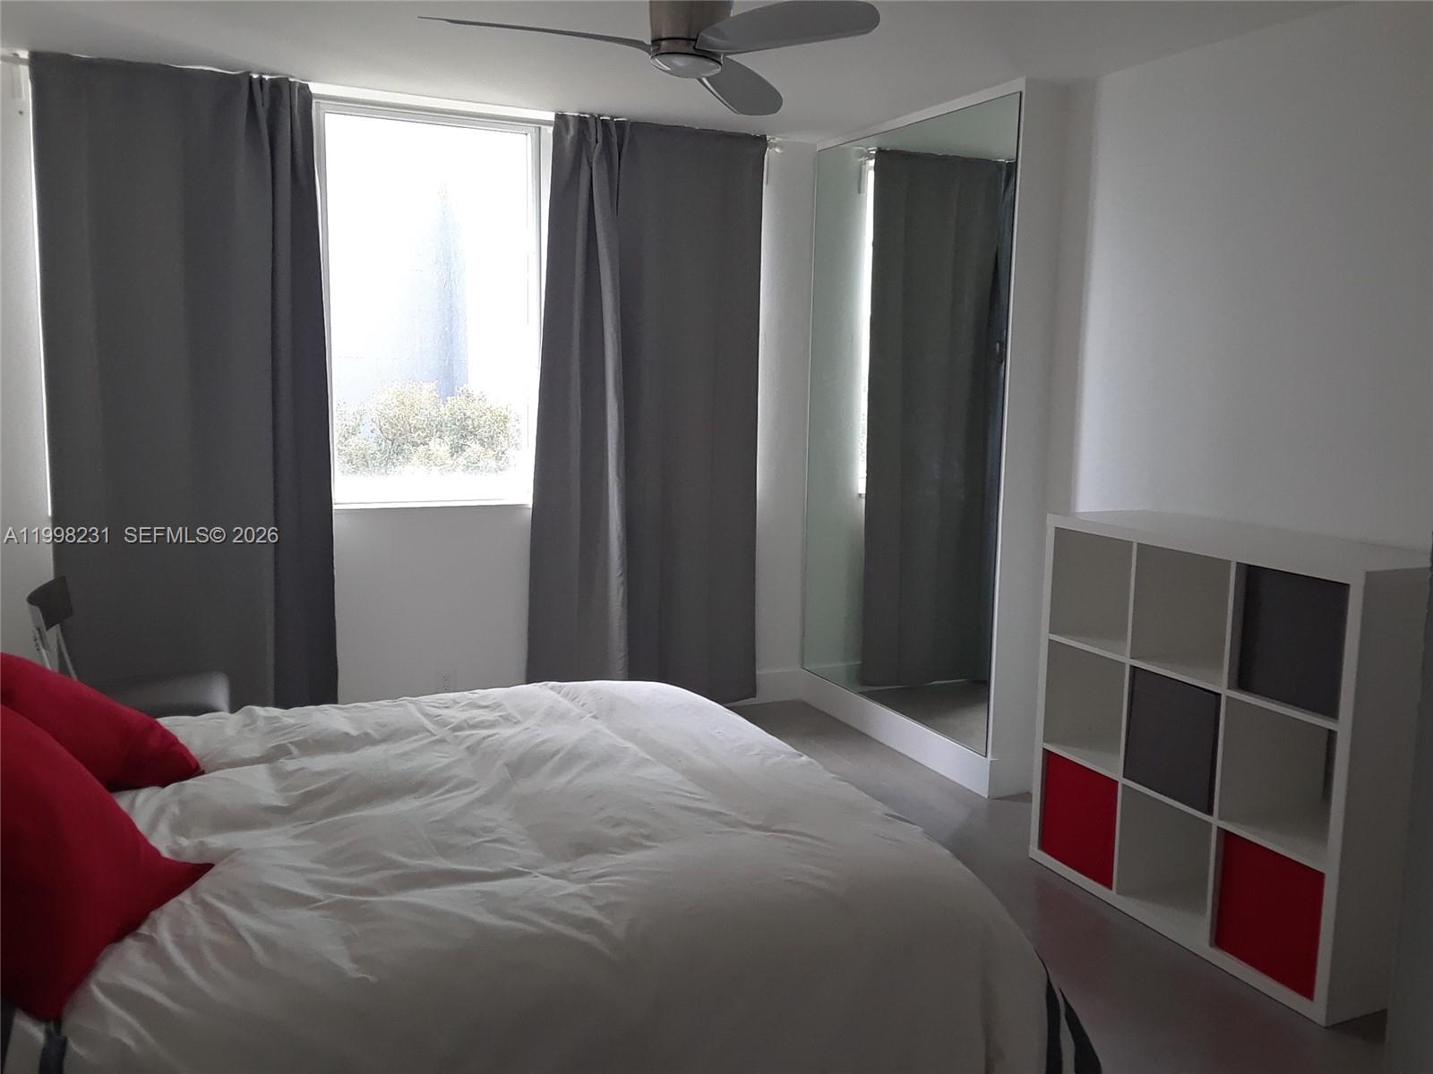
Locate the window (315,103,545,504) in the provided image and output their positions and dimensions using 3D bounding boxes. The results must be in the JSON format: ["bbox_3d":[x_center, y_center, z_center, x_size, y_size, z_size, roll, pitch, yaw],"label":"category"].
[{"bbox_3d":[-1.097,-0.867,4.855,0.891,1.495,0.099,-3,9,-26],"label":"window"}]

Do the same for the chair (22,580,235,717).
[{"bbox_3d":[-1.888,0.558,4.049,0.535,0.782,0.455,-2,8,-19],"label":"chair"}]

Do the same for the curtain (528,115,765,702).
[{"bbox_3d":[-0.271,-0.460,5.190,1.079,2.450,0.119,-3,9,-26],"label":"curtain"}]

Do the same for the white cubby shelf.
[{"bbox_3d":[1.405,0.540,3.457,0.381,1.102,1.109,-2,9,-24],"label":"white cubby shelf"}]

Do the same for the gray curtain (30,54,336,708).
[{"bbox_3d":[-1.858,-0.384,4.416,0.950,2.450,0.119,-3,9,-26],"label":"gray curtain"}]

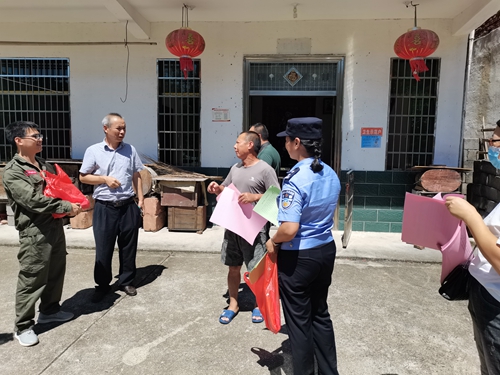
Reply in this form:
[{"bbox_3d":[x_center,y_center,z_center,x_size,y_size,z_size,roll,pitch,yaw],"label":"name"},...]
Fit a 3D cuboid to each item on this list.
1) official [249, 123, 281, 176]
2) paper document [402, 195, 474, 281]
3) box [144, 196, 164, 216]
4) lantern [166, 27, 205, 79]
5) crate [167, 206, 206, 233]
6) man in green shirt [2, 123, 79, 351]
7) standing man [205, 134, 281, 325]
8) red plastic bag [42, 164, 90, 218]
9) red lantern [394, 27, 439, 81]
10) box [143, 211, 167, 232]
[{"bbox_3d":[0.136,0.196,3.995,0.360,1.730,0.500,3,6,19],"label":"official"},{"bbox_3d":[0.844,0.230,1.690,0.280,0.390,0.150,4,7,23],"label":"paper document"},{"bbox_3d":[-1.485,0.304,5.912,0.215,0.250,0.350,2,6,7],"label":"box"},{"bbox_3d":[-0.912,-1.890,5.309,0.560,0.710,0.560,2,6,5],"label":"lantern"},{"bbox_3d":[-0.961,0.482,5.875,0.520,0.370,0.330,2,6,5],"label":"crate"},{"bbox_3d":[-1.611,0.328,2.958,0.570,1.680,0.510,2,6,12],"label":"man in green shirt"},{"bbox_3d":[-0.052,0.320,3.184,0.560,1.580,0.480,5,7,33],"label":"standing man"},{"bbox_3d":[-1.417,0.036,2.901,0.360,0.400,0.250,2,6,5],"label":"red plastic bag"},{"bbox_3d":[2.201,-1.766,4.950,0.540,0.670,0.540,1,6,4],"label":"red lantern"},{"bbox_3d":[-1.509,0.548,5.938,0.200,0.230,0.360,2,6,7],"label":"box"}]

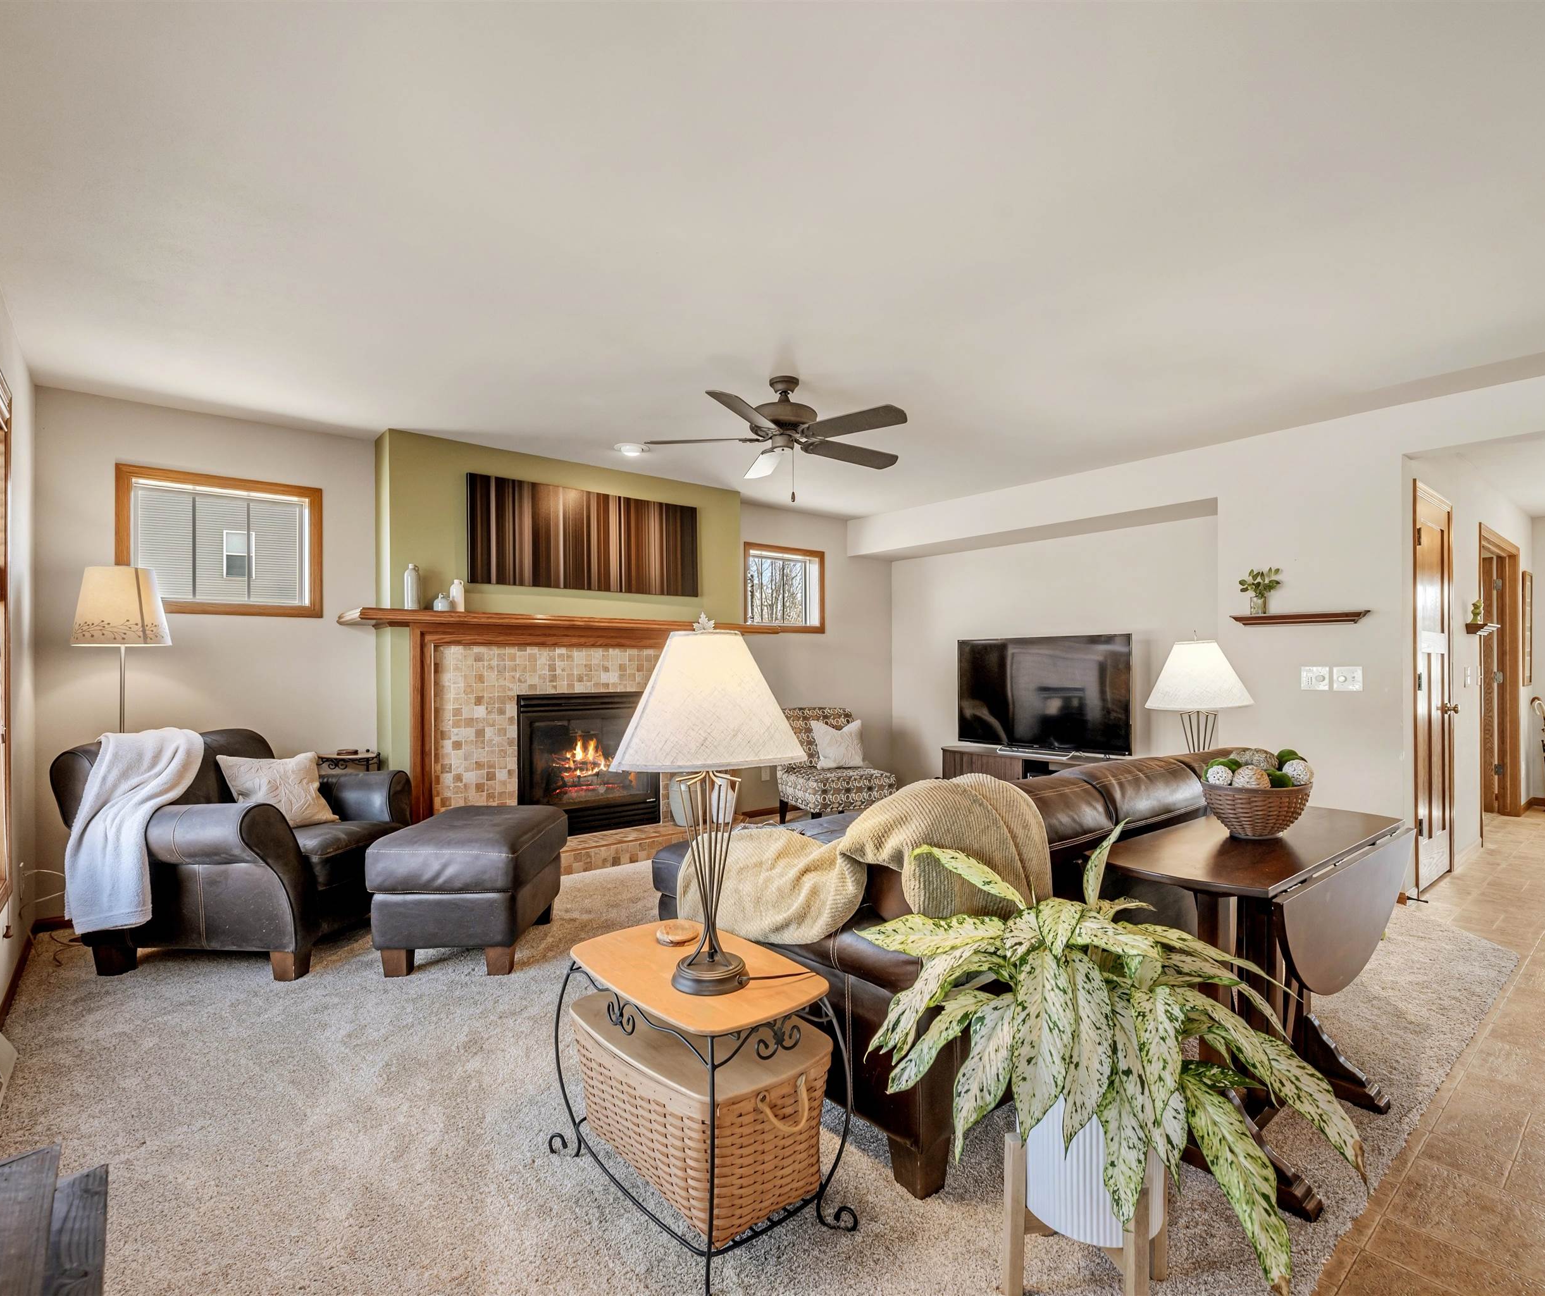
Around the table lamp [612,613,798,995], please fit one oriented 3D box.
[{"bbox_3d":[-0.135,0.313,1.622,0.390,0.770,0.370,0,-1,-11],"label":"table lamp"}]

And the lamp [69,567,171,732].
[{"bbox_3d":[-2.860,0.459,3.320,0.430,1.610,0.430,0,-1,-40],"label":"lamp"}]

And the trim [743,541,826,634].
[{"bbox_3d":[0.125,-0.482,6.350,0.890,0.720,0.070,0,-1,-40],"label":"trim"}]

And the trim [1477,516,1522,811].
[{"bbox_3d":[5.180,0.250,5.370,1.500,2.090,0.120,0,-1,-40],"label":"trim"}]

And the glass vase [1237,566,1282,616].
[{"bbox_3d":[2.743,-0.320,4.256,0.170,0.271,0.215,0,-1,-40],"label":"glass vase"}]

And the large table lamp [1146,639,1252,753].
[{"bbox_3d":[1.805,0.331,3.196,0.390,0.780,0.380,-1,-1,30],"label":"large table lamp"}]

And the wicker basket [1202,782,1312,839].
[{"bbox_3d":[1.220,0.407,1.900,0.280,0.140,0.280,0,-1,-40],"label":"wicker basket"}]

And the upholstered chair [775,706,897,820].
[{"bbox_3d":[0.435,0.865,5.620,0.630,0.840,0.720,0,-1,-24],"label":"upholstered chair"}]

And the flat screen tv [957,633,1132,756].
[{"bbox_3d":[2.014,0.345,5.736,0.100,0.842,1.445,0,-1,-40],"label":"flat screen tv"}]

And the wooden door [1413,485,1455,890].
[{"bbox_3d":[3.525,0.225,4.040,0.780,2.050,0.060,0,-1,-40],"label":"wooden door"}]

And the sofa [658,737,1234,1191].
[{"bbox_3d":[0.752,0.798,2.725,2.180,0.830,1.160,0,-1,-40],"label":"sofa"}]

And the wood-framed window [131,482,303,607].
[{"bbox_3d":[-2.822,-0.519,3.886,0.770,0.610,0.090,0,-1,-40],"label":"wood-framed window"}]

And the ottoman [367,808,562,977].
[{"bbox_3d":[-1.260,1.008,3.230,0.590,0.480,0.720,-1,-1,-1],"label":"ottoman"}]

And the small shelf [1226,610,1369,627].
[{"bbox_3d":[2.868,-0.156,4.122,0.150,0.060,0.610,0,-1,-40],"label":"small shelf"}]

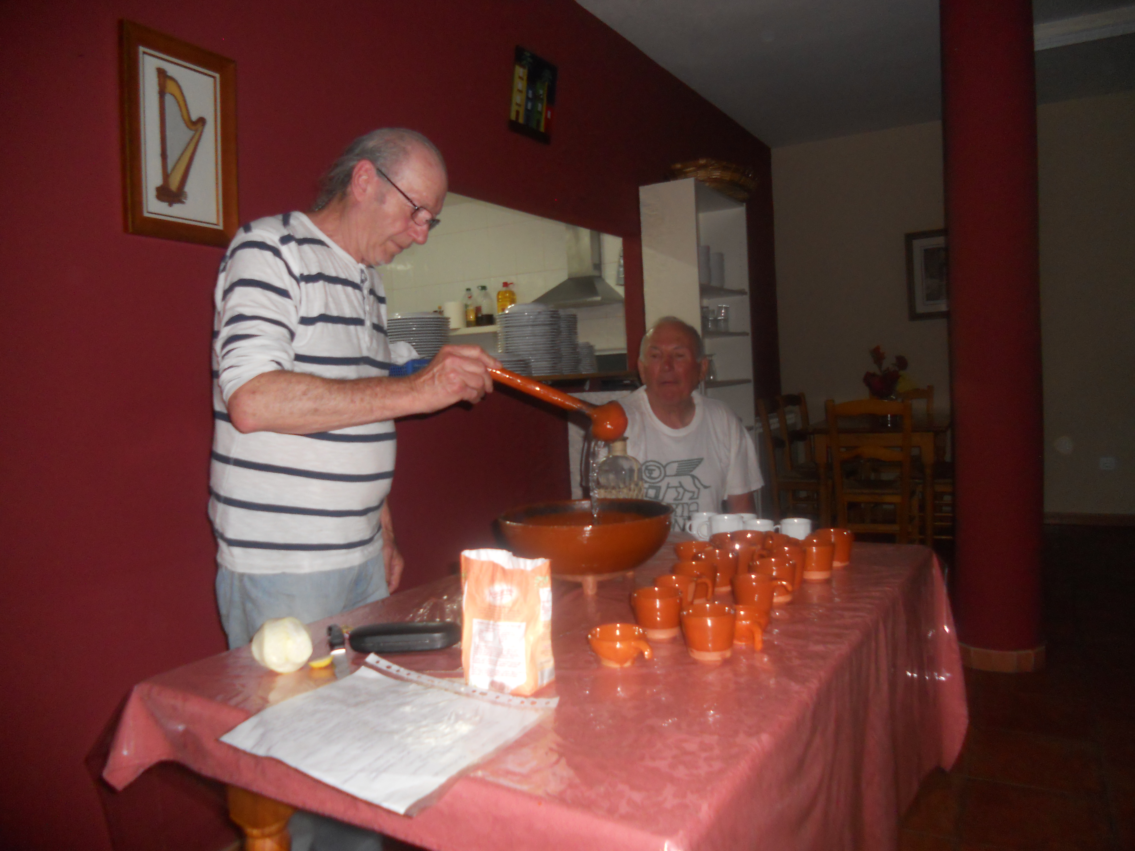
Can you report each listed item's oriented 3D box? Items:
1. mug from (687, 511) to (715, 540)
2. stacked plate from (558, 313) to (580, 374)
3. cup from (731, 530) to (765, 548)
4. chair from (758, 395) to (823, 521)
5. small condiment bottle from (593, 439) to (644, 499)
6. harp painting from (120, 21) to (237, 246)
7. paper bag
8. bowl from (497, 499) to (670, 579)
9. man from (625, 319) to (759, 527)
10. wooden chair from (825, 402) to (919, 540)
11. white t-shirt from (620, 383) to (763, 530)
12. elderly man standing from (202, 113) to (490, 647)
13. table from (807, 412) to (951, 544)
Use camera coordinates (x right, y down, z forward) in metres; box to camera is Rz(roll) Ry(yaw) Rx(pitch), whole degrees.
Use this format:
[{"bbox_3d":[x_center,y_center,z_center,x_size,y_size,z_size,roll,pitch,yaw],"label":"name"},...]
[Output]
[{"bbox_3d":[0.284,0.212,1.850,0.076,0.056,0.070,-3,3,0],"label":"mug"},{"bbox_3d":[-0.047,-0.350,3.780,0.210,0.262,0.210,-3,3,0],"label":"stacked plate"},{"bbox_3d":[0.326,0.222,1.587,0.066,0.058,0.072,-3,3,0],"label":"cup"},{"bbox_3d":[1.396,0.300,5.108,0.430,0.930,0.420,-1,3,28],"label":"chair"},{"bbox_3d":[0.109,0.144,1.783,0.098,0.235,0.098,-1,3,29],"label":"small condiment bottle"},{"bbox_3d":[-0.830,-0.622,1.933,0.035,0.435,0.292,2,5,29],"label":"harp painting"},{"bbox_3d":[-0.072,0.228,1.049,0.095,0.158,0.062,-1,3,31],"label":"paper bag"},{"bbox_3d":[0.031,0.214,1.531,0.303,0.117,0.303,-3,3,0],"label":"bowl"},{"bbox_3d":[0.282,0.346,2.265,0.500,1.260,0.740,-2,3,12],"label":"man"},{"bbox_3d":[1.638,0.312,4.654,0.420,0.930,0.430,-1,3,28],"label":"wooden chair"},{"bbox_3d":[0.299,0.178,2.389,0.470,0.570,0.290,-2,3,12],"label":"white t-shirt"},{"bbox_3d":[-0.377,0.229,1.576,0.580,1.630,0.520,-2,3,14],"label":"elderly man standing"},{"bbox_3d":[2.005,0.366,5.455,0.760,0.750,1.000,-1,3,29],"label":"table"}]

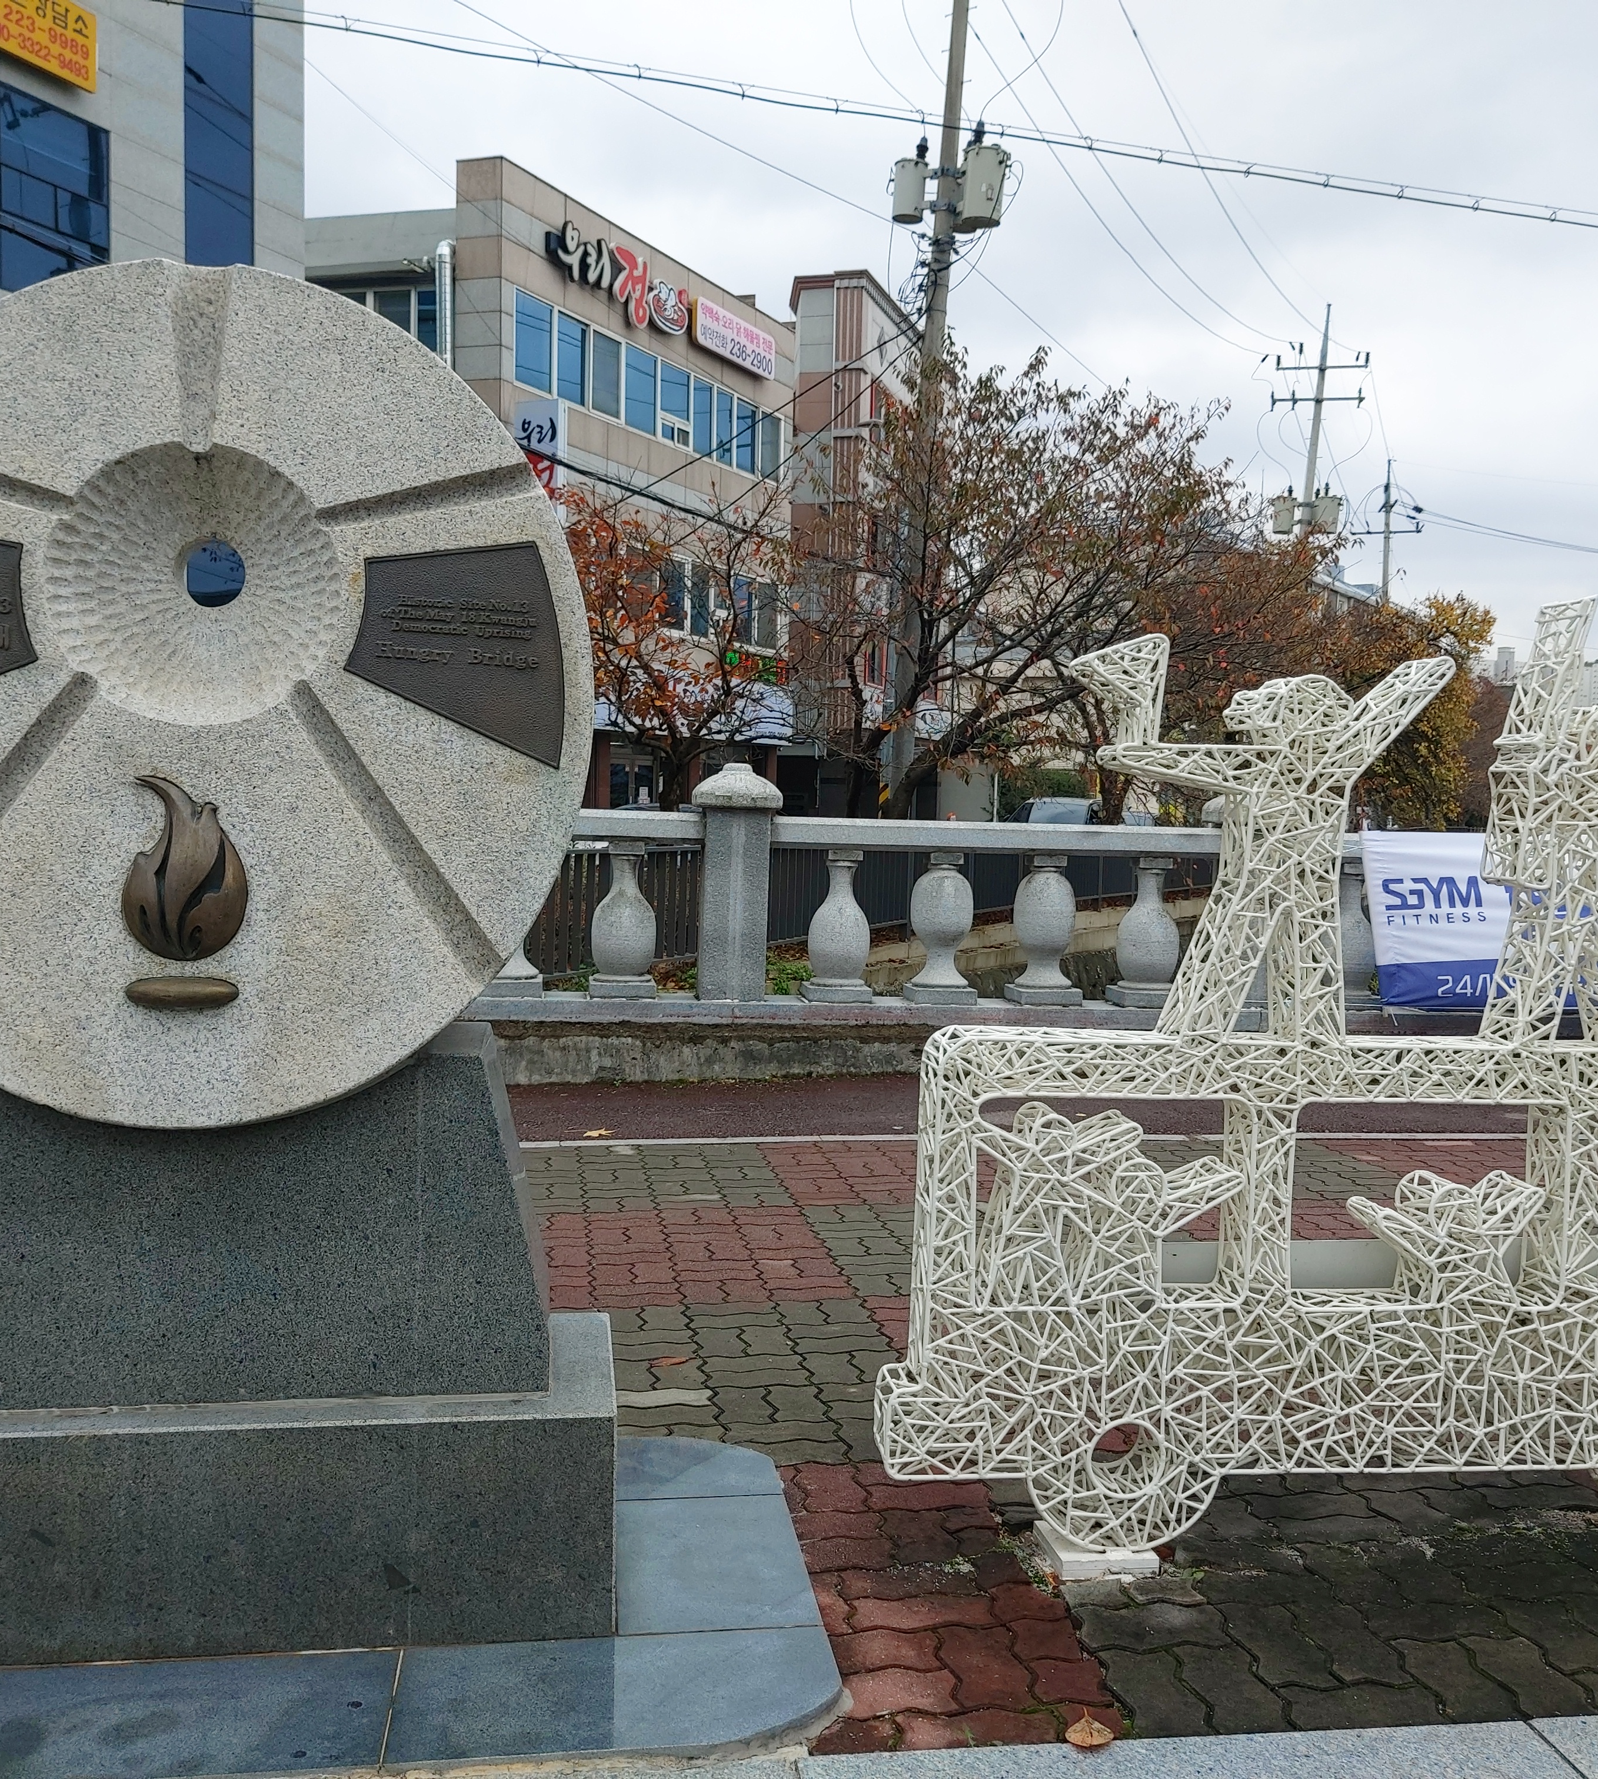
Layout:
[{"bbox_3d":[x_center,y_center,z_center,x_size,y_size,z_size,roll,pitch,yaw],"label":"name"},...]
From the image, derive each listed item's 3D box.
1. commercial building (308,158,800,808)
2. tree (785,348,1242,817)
[{"bbox_3d":[-6.931,-5.895,33.626,10.000,11.630,10.530,2,3,25],"label":"commercial building"},{"bbox_3d":[2.703,-3.108,22.174,5.300,7.380,4.900,2,3,25],"label":"tree"}]

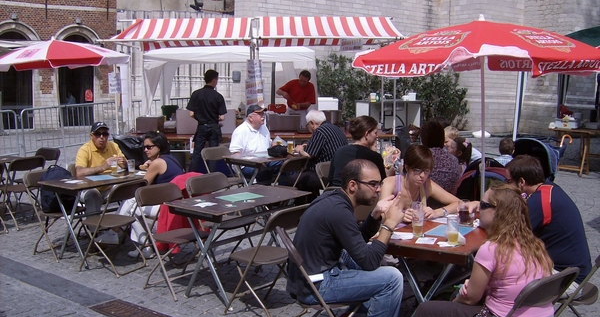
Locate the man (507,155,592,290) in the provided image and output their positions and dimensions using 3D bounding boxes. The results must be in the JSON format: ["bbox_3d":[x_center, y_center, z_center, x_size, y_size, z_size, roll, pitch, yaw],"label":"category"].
[{"bbox_3d":[1.433,0.591,3.886,0.820,1.190,0.560,5,9,35],"label":"man"}]

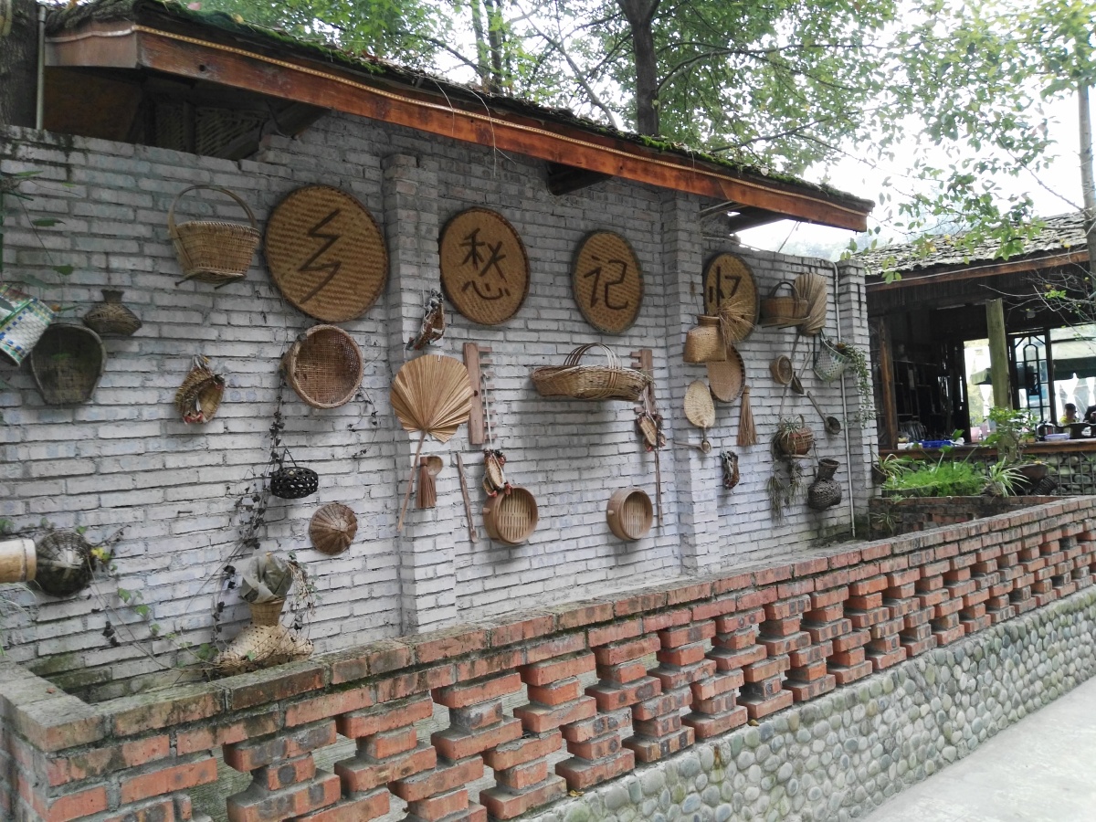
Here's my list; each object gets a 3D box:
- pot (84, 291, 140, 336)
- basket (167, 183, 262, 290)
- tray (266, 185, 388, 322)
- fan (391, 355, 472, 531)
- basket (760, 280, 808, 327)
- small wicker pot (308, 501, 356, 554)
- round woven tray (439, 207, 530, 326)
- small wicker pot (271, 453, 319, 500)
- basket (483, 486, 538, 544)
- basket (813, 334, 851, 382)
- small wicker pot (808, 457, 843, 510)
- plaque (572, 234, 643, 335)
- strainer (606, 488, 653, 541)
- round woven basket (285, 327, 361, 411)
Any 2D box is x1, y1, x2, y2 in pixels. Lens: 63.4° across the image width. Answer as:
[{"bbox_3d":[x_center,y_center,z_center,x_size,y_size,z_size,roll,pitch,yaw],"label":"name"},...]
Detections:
[{"bbox_3d":[-1.716,-0.387,3.491,0.225,0.178,0.220,-2,-2,-41],"label":"pot"},{"bbox_3d":[-1.377,-0.743,3.670,0.345,0.375,0.330,-2,-2,-40],"label":"basket"},{"bbox_3d":[-1.048,-0.745,4.202,0.645,0.645,0.050,-2,-2,-41],"label":"tray"},{"bbox_3d":[-0.584,0.152,4.330,0.465,0.875,0.050,11,-10,-39],"label":"fan"},{"bbox_3d":[1.692,-0.796,6.332,0.340,0.290,0.240,-2,-2,-40],"label":"basket"},{"bbox_3d":[-0.972,0.546,4.110,0.240,0.240,0.095,-1,-8,-43],"label":"small wicker pot"},{"bbox_3d":[-0.322,-0.776,4.764,0.590,0.620,0.060,-2,1,-40],"label":"round woven tray"},{"bbox_3d":[-1.127,0.287,3.949,0.210,0.205,0.210,-2,-2,-41],"label":"small wicker pot"},{"bbox_3d":[-0.201,0.564,4.771,0.300,0.300,0.105,-1,-2,-43],"label":"basket"},{"bbox_3d":[2.170,-0.407,6.760,0.280,0.320,0.260,-2,20,-41],"label":"basket"},{"bbox_3d":[2.072,0.552,6.616,0.245,0.345,0.240,8,11,-2],"label":"small wicker pot"},{"bbox_3d":[0.378,-0.776,5.354,0.585,0.620,0.060,-2,1,-40],"label":"plaque"},{"bbox_3d":[0.493,0.635,5.312,0.295,0.300,0.130,-2,3,-40],"label":"strainer"},{"bbox_3d":[-1.052,-0.197,4.096,0.145,0.385,0.385,-3,-1,41],"label":"round woven basket"}]

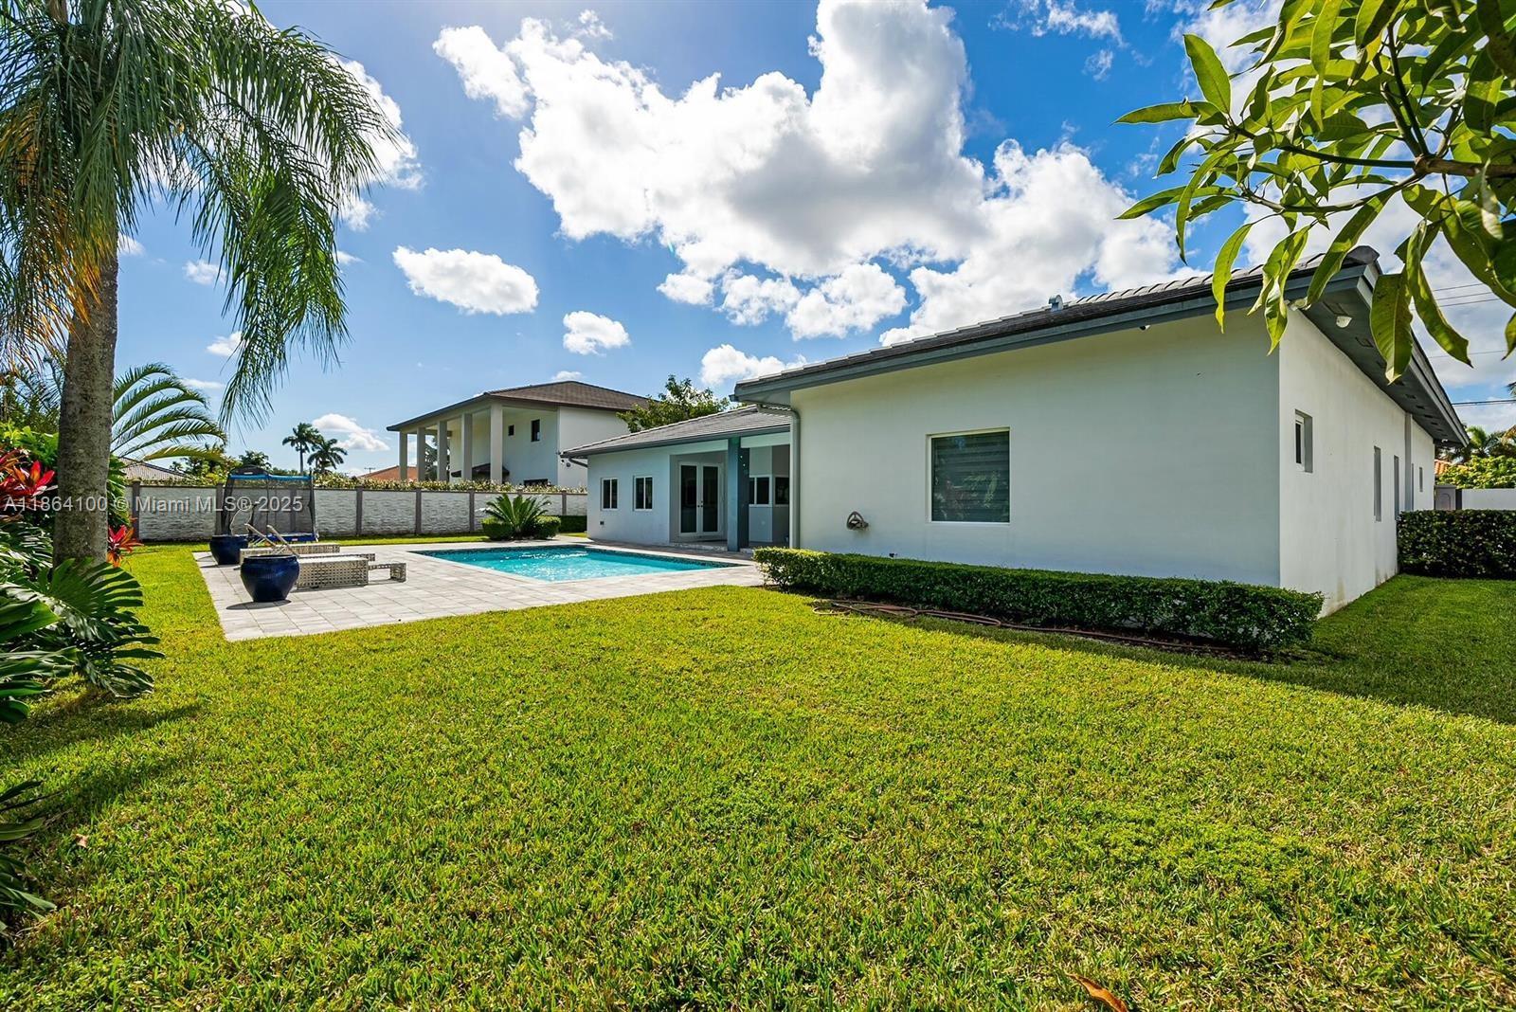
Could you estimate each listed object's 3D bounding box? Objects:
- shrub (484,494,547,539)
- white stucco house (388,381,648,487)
[{"bbox_3d":[-9.151,0.356,22.180,2.300,1.750,2.300,0,0,-43],"label":"shrub"},{"bbox_3d":[-15.212,-4.152,45.528,18.000,11.000,20.000,0,0,-44],"label":"white stucco house"}]

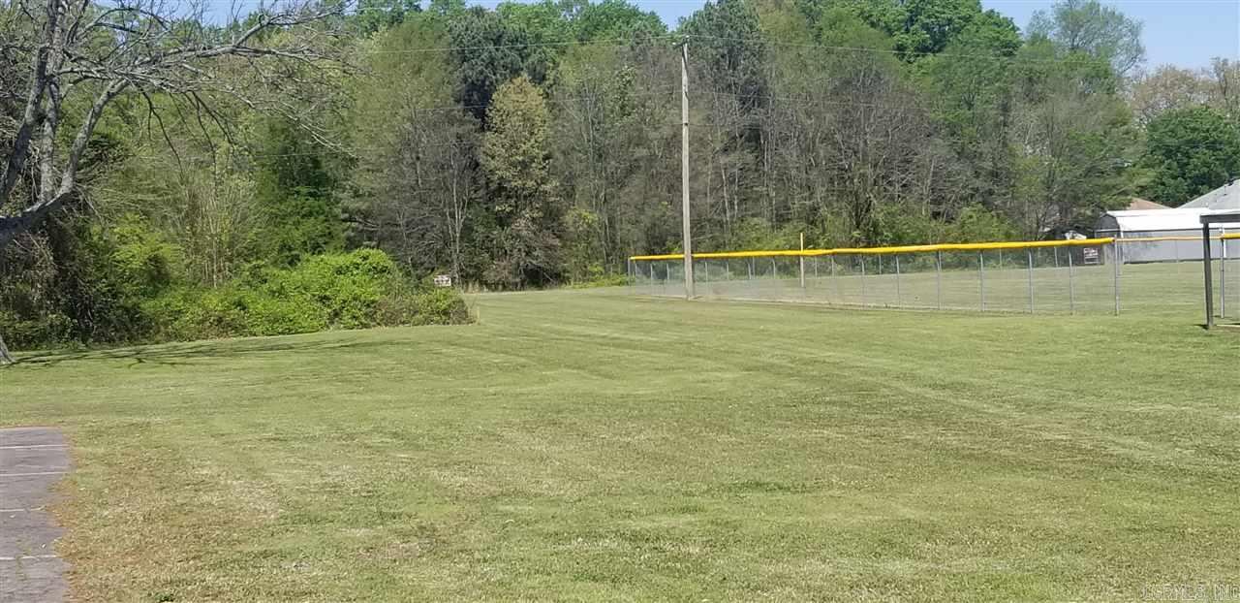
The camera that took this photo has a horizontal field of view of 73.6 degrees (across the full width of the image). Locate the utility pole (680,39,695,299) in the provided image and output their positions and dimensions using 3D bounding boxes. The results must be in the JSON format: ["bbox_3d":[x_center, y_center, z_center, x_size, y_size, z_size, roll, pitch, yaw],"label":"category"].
[{"bbox_3d":[2.688,-5.244,32.945,0.290,10.260,0.290,-1,2,0],"label":"utility pole"}]

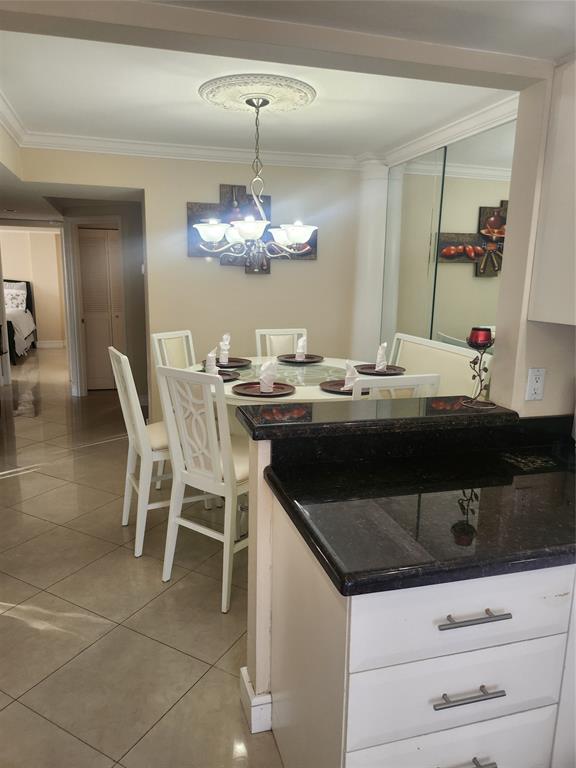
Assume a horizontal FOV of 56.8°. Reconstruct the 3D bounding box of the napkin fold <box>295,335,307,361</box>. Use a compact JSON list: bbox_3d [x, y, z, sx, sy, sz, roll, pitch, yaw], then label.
[{"bbox_3d":[0.089,-0.273,3.925,0.075,0.170,0.075,-2,12,-15],"label":"napkin fold"}]

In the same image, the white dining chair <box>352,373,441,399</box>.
[{"bbox_3d":[0.370,0.446,2.638,0.450,1.085,0.570,-3,12,-20],"label":"white dining chair"}]

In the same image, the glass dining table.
[{"bbox_3d":[0.013,0.384,3.447,1.450,0.915,1.450,-2,12,-15],"label":"glass dining table"}]

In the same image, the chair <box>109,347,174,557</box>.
[{"bbox_3d":[-0.677,0.349,3.098,0.575,1.095,0.445,-5,13,-28],"label":"chair"}]

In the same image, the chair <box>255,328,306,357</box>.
[{"bbox_3d":[-0.020,0.153,4.060,0.450,1.085,0.570,0,11,-9],"label":"chair"}]

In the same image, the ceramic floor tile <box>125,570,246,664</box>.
[{"bbox_3d":[-0.398,1.049,2.453,0.505,0.010,0.505,7,13,28],"label":"ceramic floor tile"}]

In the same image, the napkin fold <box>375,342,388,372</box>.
[{"bbox_3d":[0.594,-0.170,3.336,0.068,0.182,0.072,-1,11,-10],"label":"napkin fold"}]

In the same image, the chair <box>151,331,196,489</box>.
[{"bbox_3d":[-0.614,0.212,3.788,0.575,1.095,0.445,9,14,34],"label":"chair"}]

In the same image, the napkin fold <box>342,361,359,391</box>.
[{"bbox_3d":[0.329,-0.052,2.775,0.088,0.160,0.075,-5,13,-30],"label":"napkin fold"}]

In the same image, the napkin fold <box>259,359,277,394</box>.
[{"bbox_3d":[-0.102,-0.043,2.684,0.076,0.160,0.072,4,12,15],"label":"napkin fold"}]

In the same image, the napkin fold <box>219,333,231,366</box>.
[{"bbox_3d":[-0.416,-0.233,3.500,0.070,0.198,0.073,8,13,29],"label":"napkin fold"}]

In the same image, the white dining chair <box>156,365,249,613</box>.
[{"bbox_3d":[-0.291,0.444,2.651,0.445,1.095,0.575,9,14,35],"label":"white dining chair"}]

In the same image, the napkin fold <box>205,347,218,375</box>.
[{"bbox_3d":[-0.441,-0.141,3.107,0.070,0.172,0.073,-2,12,-15],"label":"napkin fold"}]

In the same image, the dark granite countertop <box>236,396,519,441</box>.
[{"bbox_3d":[0.306,0.111,1.837,0.915,0.046,0.255,-2,12,-15],"label":"dark granite countertop"}]

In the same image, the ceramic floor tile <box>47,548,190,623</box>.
[{"bbox_3d":[-0.827,0.978,2.641,0.495,0.010,0.495,7,13,28],"label":"ceramic floor tile"}]

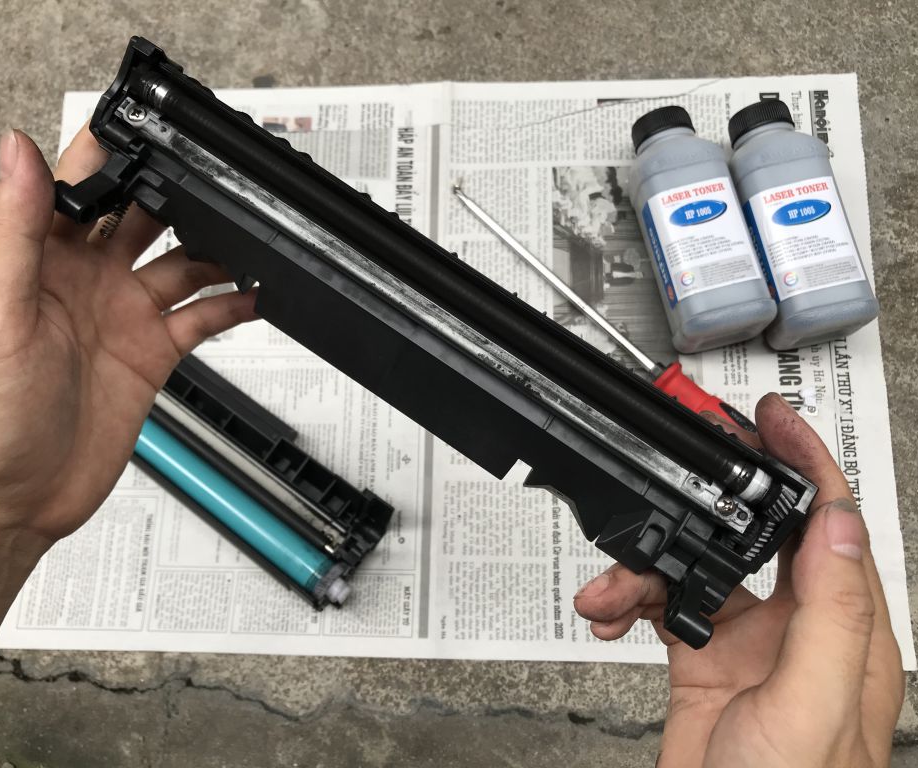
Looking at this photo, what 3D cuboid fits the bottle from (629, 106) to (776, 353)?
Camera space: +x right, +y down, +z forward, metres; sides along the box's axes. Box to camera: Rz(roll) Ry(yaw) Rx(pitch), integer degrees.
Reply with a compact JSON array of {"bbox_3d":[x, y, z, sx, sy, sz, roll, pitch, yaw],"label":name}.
[{"bbox_3d":[0.158,-0.107,0.563,0.058,0.060,0.162,-13,77,1],"label":"bottle"}]

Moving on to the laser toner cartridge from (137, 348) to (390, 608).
[{"bbox_3d":[-0.171,0.040,0.561,0.277,0.042,0.084,35,82,10],"label":"laser toner cartridge"}]

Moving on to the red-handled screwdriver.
[{"bbox_3d":[0.108,-0.038,0.571,0.031,0.031,0.317,-44,76,-6],"label":"red-handled screwdriver"}]

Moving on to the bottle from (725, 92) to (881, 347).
[{"bbox_3d":[0.223,-0.109,0.560,0.058,0.060,0.162,-12,77,1],"label":"bottle"}]

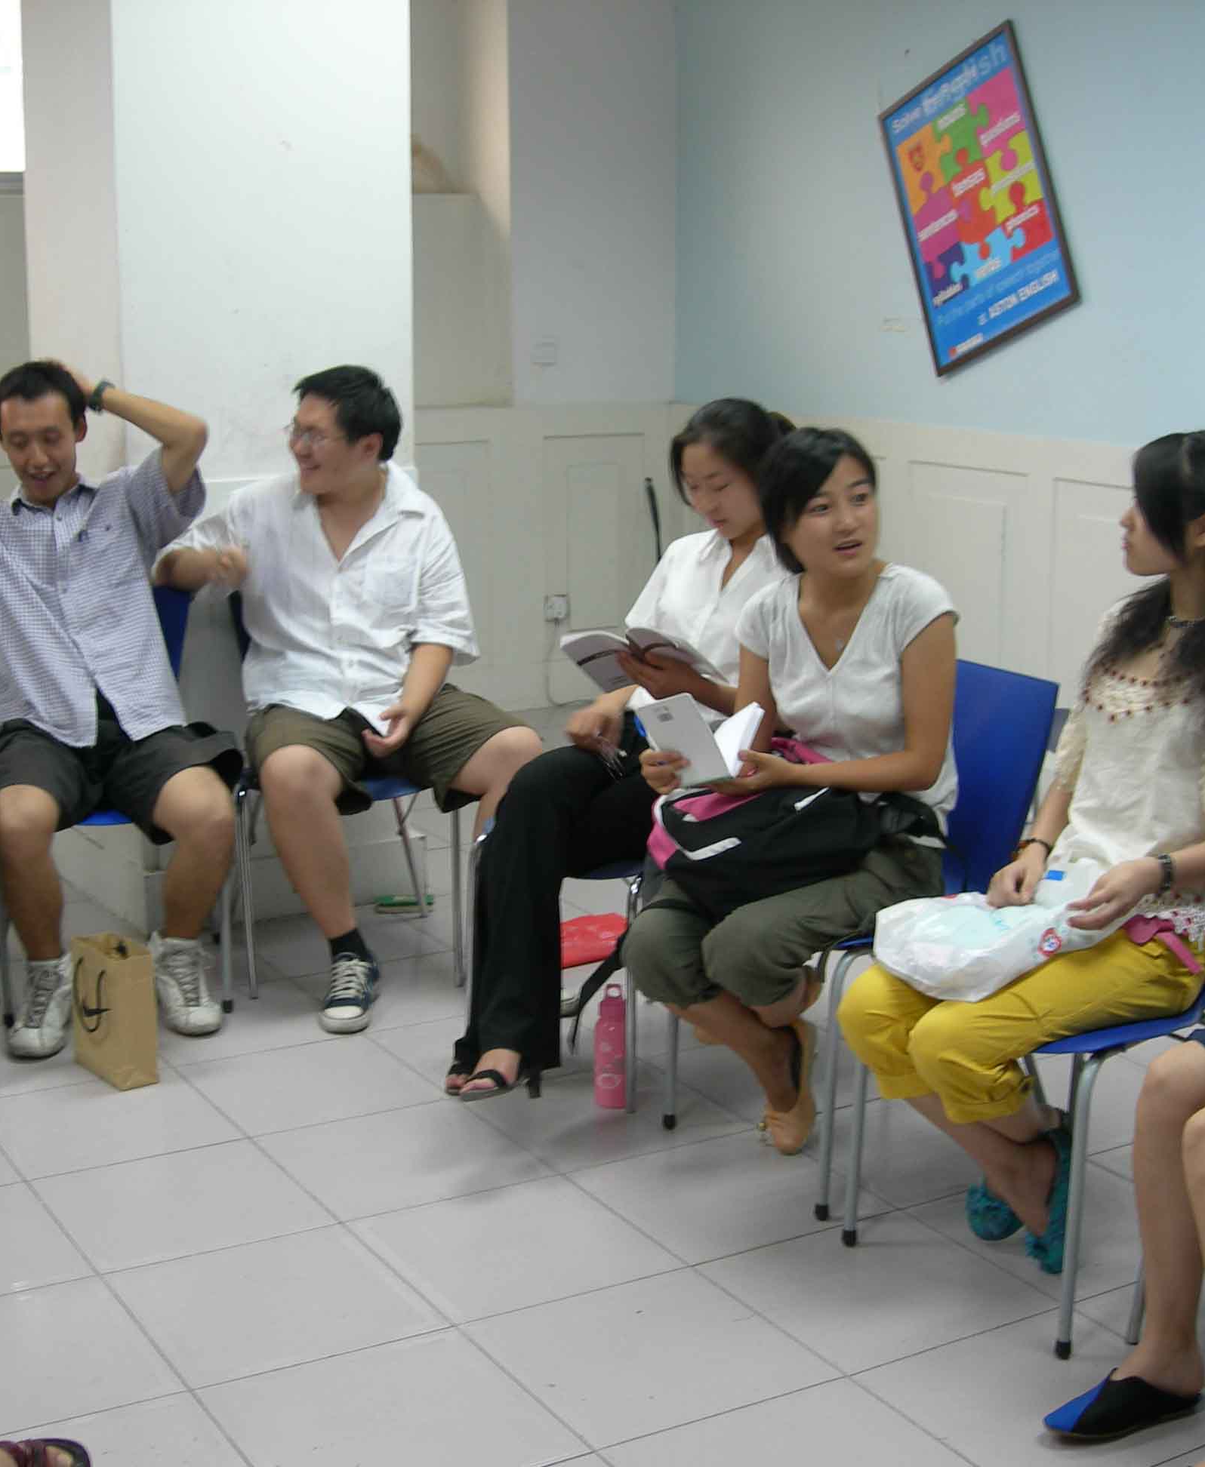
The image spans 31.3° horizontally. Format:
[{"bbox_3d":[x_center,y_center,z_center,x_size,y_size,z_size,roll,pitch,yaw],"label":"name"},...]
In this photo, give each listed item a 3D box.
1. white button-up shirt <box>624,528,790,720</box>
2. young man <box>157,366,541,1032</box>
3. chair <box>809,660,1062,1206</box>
[{"bbox_3d":[0.203,-0.142,3.997,0.410,0.510,0.280,9,14,37],"label":"white button-up shirt"},{"bbox_3d":[-0.520,-0.112,4.482,0.780,1.296,0.760,-2,12,-8],"label":"young man"},{"bbox_3d":[0.446,0.310,3.610,0.530,0.810,0.470,-6,13,-30],"label":"chair"}]

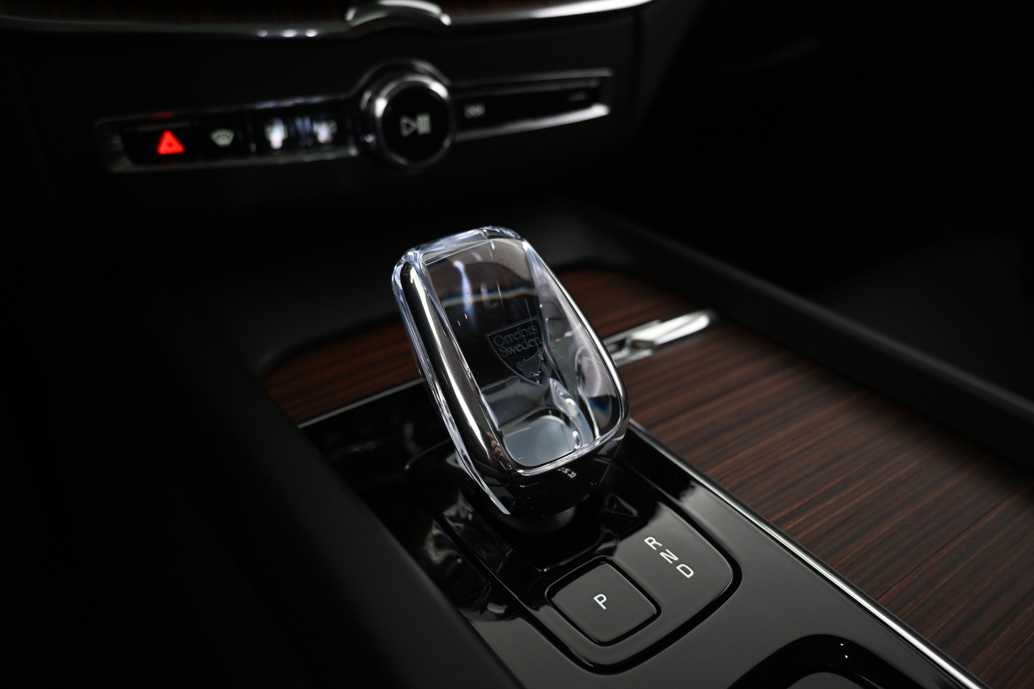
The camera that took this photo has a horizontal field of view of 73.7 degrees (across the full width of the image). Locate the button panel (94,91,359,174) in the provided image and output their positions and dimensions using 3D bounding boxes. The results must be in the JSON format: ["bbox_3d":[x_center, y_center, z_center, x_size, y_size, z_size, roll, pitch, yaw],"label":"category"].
[{"bbox_3d":[-0.110,-0.083,0.272,0.093,0.021,0.015,-19,31,-31],"label":"button panel"}]

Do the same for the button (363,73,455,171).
[{"bbox_3d":[-0.045,-0.093,0.283,0.036,0.036,0.015,-18,31,-29],"label":"button"}]

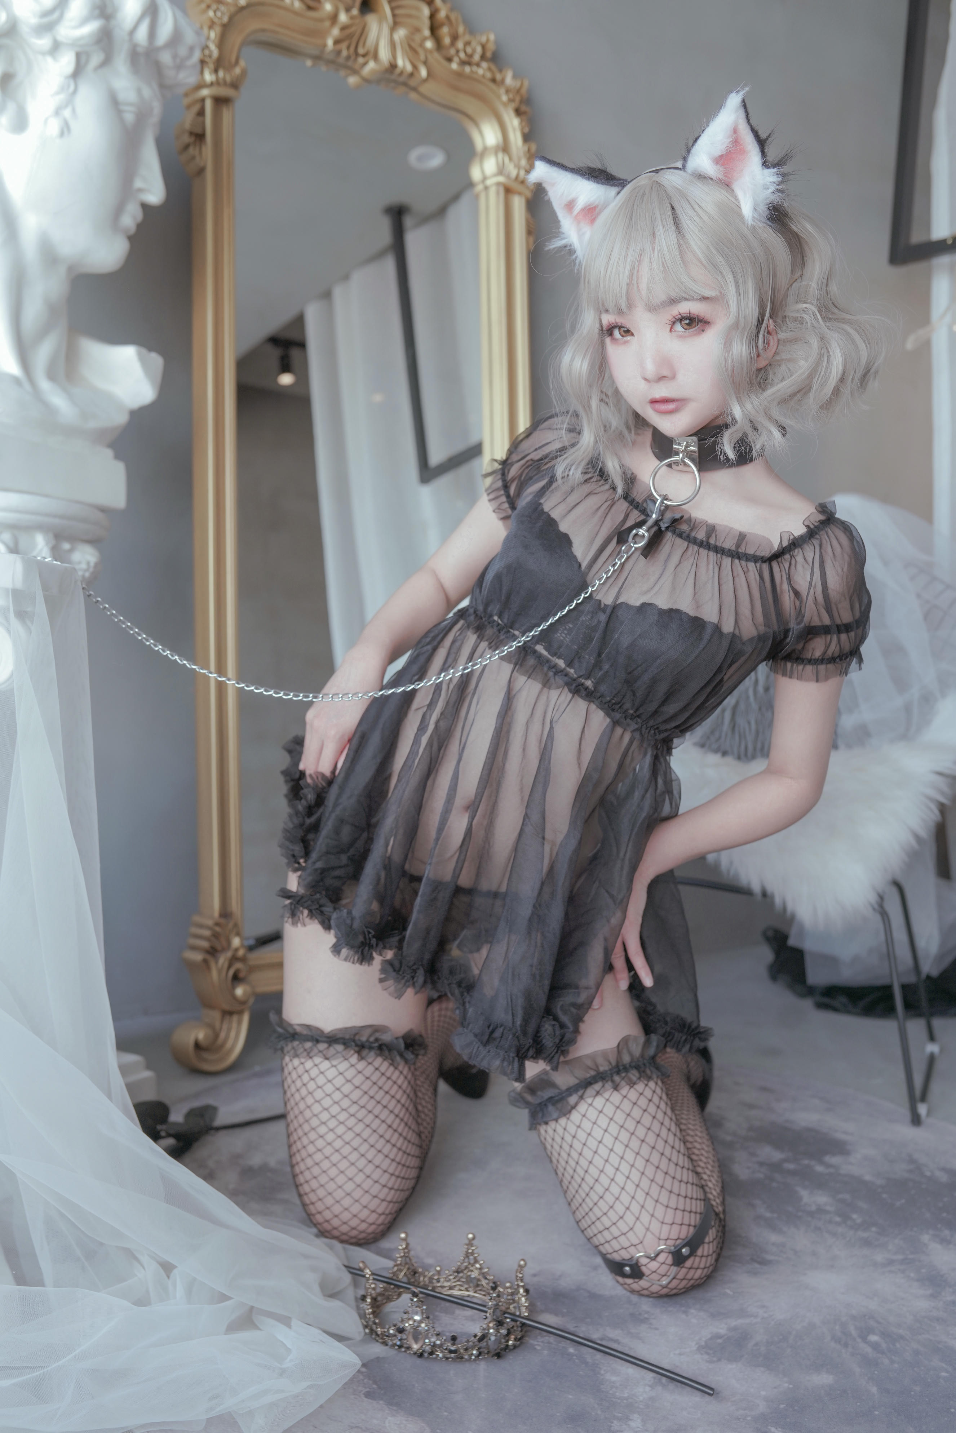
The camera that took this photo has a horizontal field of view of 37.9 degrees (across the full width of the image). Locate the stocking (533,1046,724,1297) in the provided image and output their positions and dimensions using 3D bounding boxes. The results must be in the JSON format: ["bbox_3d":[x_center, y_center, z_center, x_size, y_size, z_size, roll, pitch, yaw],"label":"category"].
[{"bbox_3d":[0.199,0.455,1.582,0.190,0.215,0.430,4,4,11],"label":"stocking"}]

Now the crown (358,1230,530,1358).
[{"bbox_3d":[-0.031,0.535,1.298,0.155,0.070,0.148,1,3,0],"label":"crown"}]

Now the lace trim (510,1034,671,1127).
[{"bbox_3d":[0.117,0.378,1.455,0.168,0.060,0.155,-25,-12,11],"label":"lace trim"}]

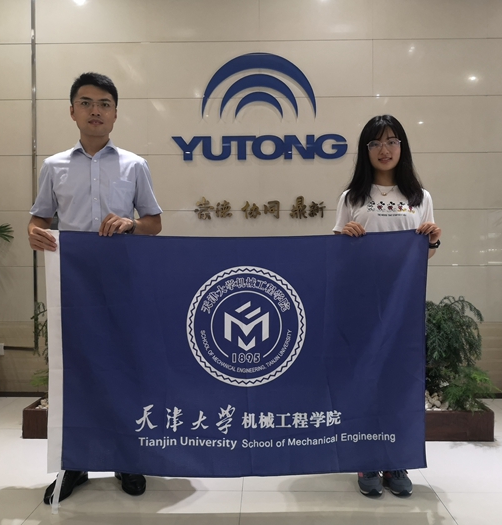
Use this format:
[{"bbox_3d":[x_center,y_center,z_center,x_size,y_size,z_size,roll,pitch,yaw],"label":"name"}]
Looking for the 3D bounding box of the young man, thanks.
[{"bbox_3d":[-0.674,0.070,2.371,0.565,1.785,0.410,0,1,0],"label":"young man"}]

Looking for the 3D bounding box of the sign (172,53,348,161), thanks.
[{"bbox_3d":[0.059,-1.047,3.672,1.189,0.727,0.050,0,1,2],"label":"sign"}]

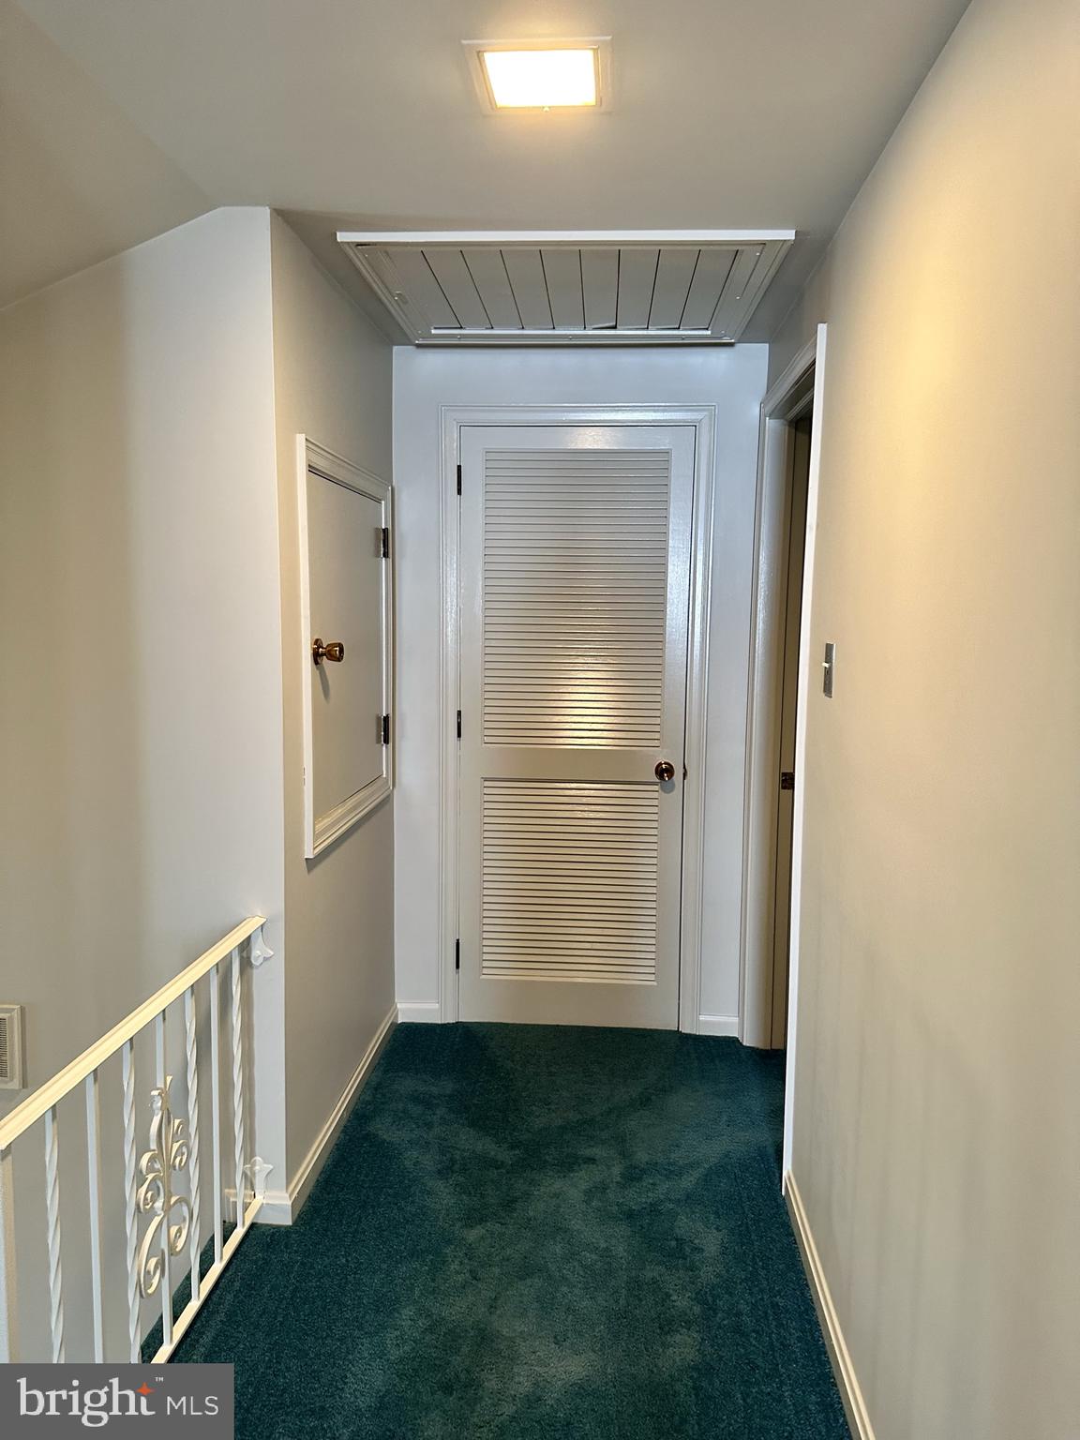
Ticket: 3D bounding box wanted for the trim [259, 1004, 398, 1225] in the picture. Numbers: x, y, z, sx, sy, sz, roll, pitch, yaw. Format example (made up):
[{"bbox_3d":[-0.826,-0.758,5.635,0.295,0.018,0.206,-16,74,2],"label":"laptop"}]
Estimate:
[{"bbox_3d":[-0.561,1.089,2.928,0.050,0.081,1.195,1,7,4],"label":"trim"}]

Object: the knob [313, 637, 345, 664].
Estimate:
[{"bbox_3d":[-0.523,-0.168,2.483,0.067,0.064,0.064,1,7,4],"label":"knob"}]

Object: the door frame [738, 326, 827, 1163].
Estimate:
[{"bbox_3d":[0.726,0.095,2.844,0.125,2.120,0.915,1,7,4],"label":"door frame"}]

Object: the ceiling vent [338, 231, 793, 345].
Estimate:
[{"bbox_3d":[0.083,-1.128,2.669,1.016,0.033,0.873,1,7,4],"label":"ceiling vent"}]

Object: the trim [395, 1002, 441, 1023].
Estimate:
[{"bbox_3d":[-0.430,1.035,3.511,0.155,0.075,0.018,1,7,4],"label":"trim"}]

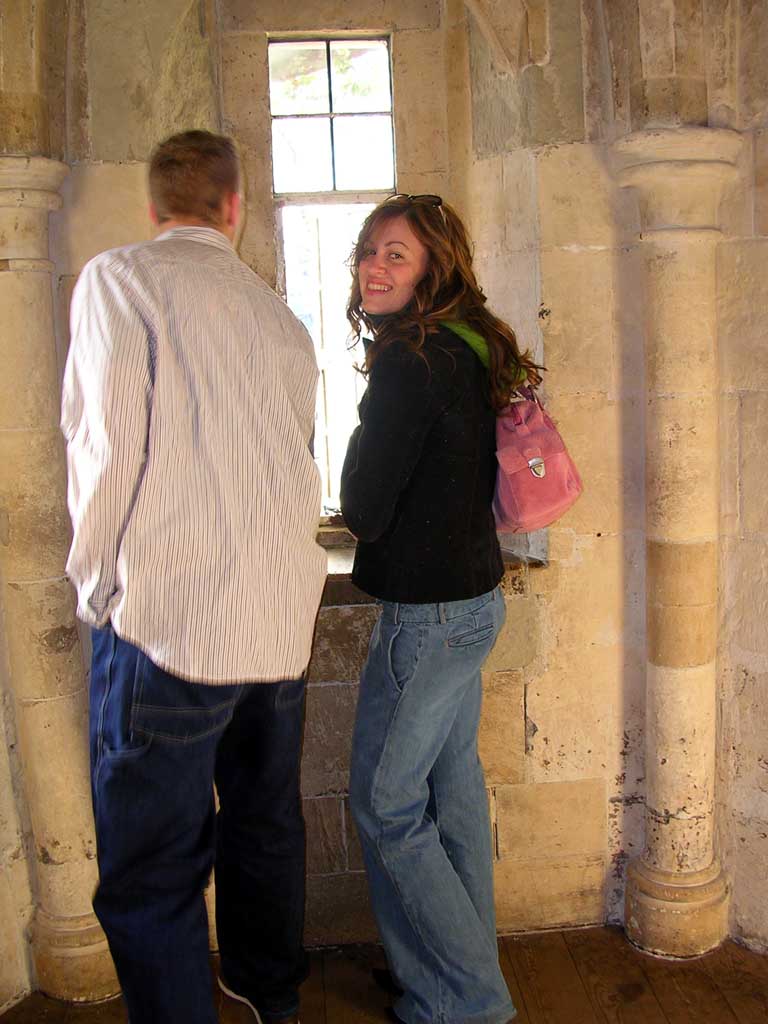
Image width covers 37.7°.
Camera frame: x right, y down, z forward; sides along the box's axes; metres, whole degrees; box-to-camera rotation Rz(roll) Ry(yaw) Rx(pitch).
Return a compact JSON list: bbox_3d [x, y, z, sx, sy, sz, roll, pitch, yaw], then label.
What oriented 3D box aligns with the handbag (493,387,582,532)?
[{"bbox_3d":[0.308,-0.110,2.270,0.190,0.290,0.110,-15,8,-18],"label":"handbag"}]

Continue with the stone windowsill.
[{"bbox_3d":[-0.034,0.124,2.695,0.770,0.105,0.400,-3,8,-5],"label":"stone windowsill"}]

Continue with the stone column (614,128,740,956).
[{"bbox_3d":[0.649,0.095,2.491,0.262,1.775,0.255,0,8,18],"label":"stone column"}]

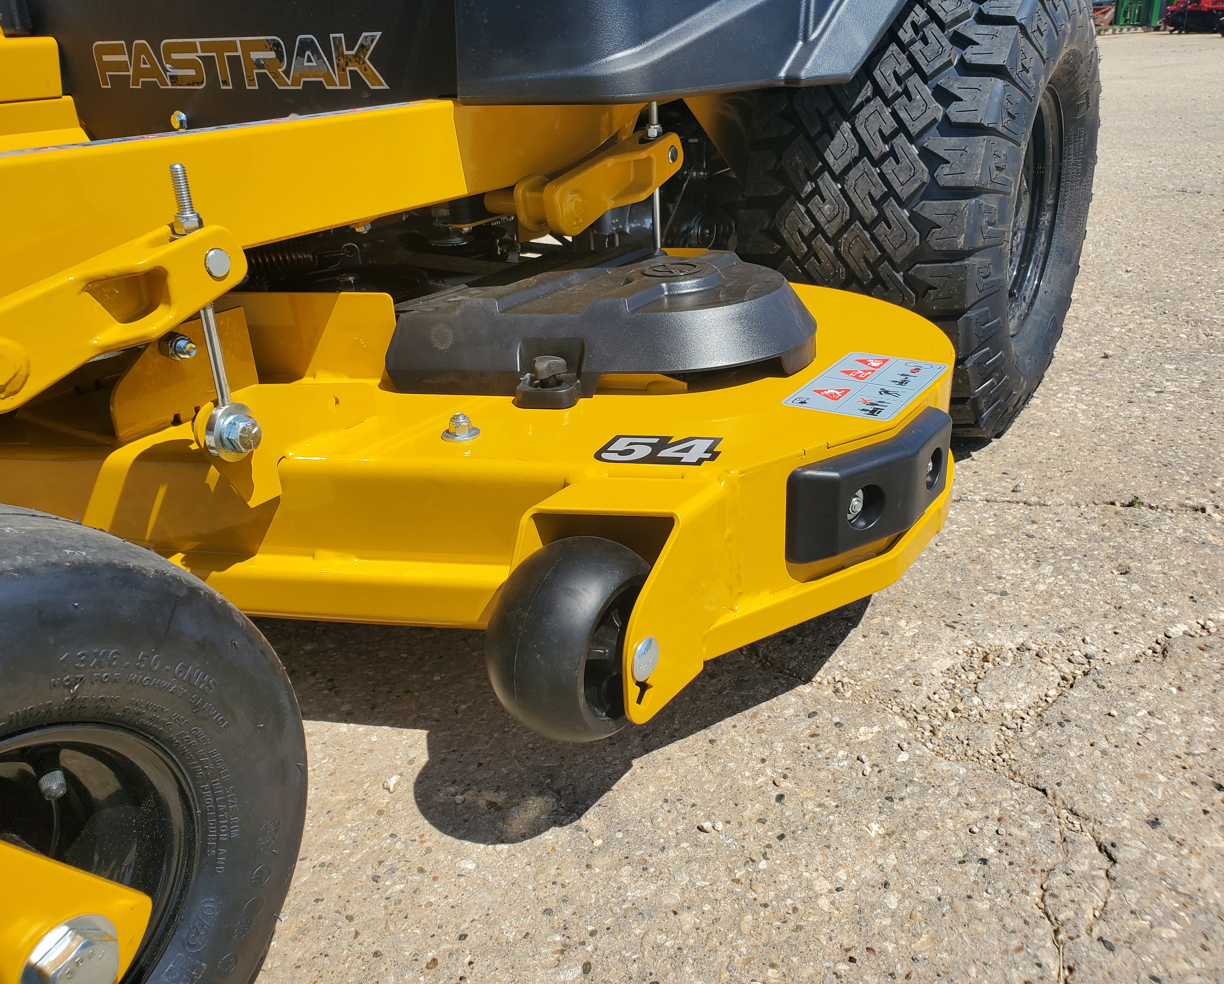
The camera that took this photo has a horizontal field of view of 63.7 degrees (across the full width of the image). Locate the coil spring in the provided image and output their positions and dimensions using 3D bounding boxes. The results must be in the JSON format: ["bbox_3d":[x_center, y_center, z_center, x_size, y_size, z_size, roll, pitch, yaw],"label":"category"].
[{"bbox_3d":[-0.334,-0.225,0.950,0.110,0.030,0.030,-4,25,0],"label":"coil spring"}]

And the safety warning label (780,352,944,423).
[{"bbox_3d":[0.192,-0.081,0.736,0.083,0.002,0.134,14,31,32],"label":"safety warning label"}]

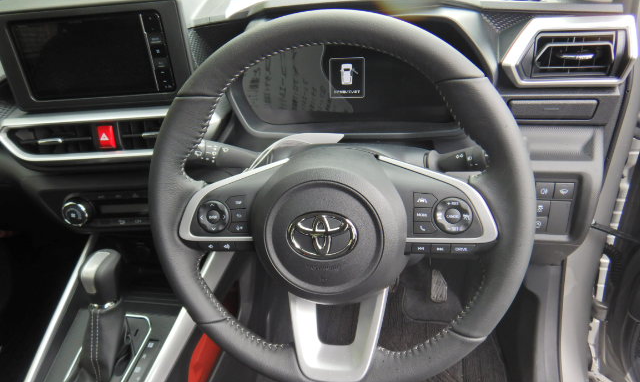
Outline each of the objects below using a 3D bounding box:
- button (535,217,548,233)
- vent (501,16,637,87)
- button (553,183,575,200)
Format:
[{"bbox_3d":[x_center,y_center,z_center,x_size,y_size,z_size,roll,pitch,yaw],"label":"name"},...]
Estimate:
[{"bbox_3d":[0.286,0.043,0.584,0.022,0.021,0.010,0,26,13],"label":"button"},{"bbox_3d":[0.308,-0.174,0.554,0.138,0.079,0.045,3,18,17],"label":"vent"},{"bbox_3d":[0.318,-0.001,0.582,0.024,0.024,0.010,0,26,13],"label":"button"}]

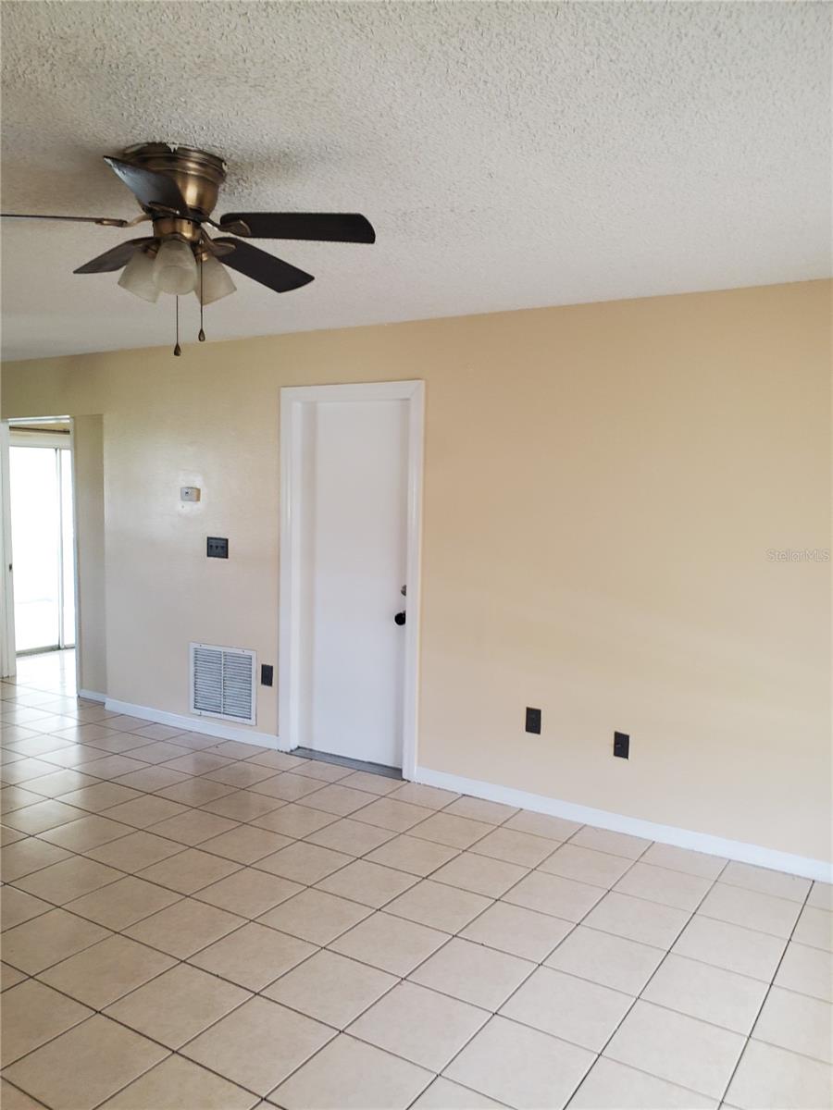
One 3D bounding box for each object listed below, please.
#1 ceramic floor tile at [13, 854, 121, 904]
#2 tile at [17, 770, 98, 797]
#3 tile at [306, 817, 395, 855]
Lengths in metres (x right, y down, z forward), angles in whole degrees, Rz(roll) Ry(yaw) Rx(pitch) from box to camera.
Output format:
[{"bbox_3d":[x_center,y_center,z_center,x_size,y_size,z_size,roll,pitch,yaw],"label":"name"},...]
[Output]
[{"bbox_3d":[-1.366,1.280,3.283,0.322,0.010,0.322,4,4,32],"label":"ceramic floor tile"},{"bbox_3d":[-1.879,1.212,4.399,0.323,0.010,0.323,4,6,33],"label":"tile"},{"bbox_3d":[-0.291,1.280,3.775,0.321,0.010,0.321,3,4,33],"label":"tile"}]

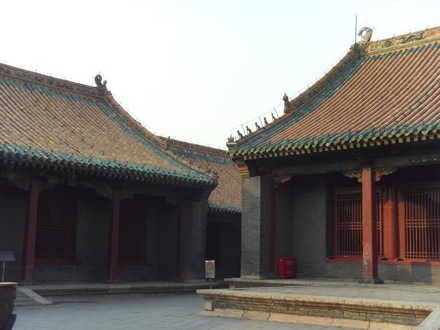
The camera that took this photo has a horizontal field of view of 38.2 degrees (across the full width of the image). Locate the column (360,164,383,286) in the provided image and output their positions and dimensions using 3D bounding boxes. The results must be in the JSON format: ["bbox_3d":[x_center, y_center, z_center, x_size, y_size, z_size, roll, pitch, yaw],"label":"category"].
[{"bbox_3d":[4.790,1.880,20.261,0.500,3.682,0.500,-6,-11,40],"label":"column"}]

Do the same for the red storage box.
[{"bbox_3d":[2.395,3.684,22.694,0.280,0.764,0.655,-6,-11,40],"label":"red storage box"}]

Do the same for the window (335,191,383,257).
[{"bbox_3d":[4.808,2.015,22.164,1.823,2.346,0.120,-6,-11,40],"label":"window"}]

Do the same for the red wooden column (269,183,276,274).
[{"bbox_3d":[1.904,2.236,22.789,0.330,3.297,0.330,1,-8,0],"label":"red wooden column"}]

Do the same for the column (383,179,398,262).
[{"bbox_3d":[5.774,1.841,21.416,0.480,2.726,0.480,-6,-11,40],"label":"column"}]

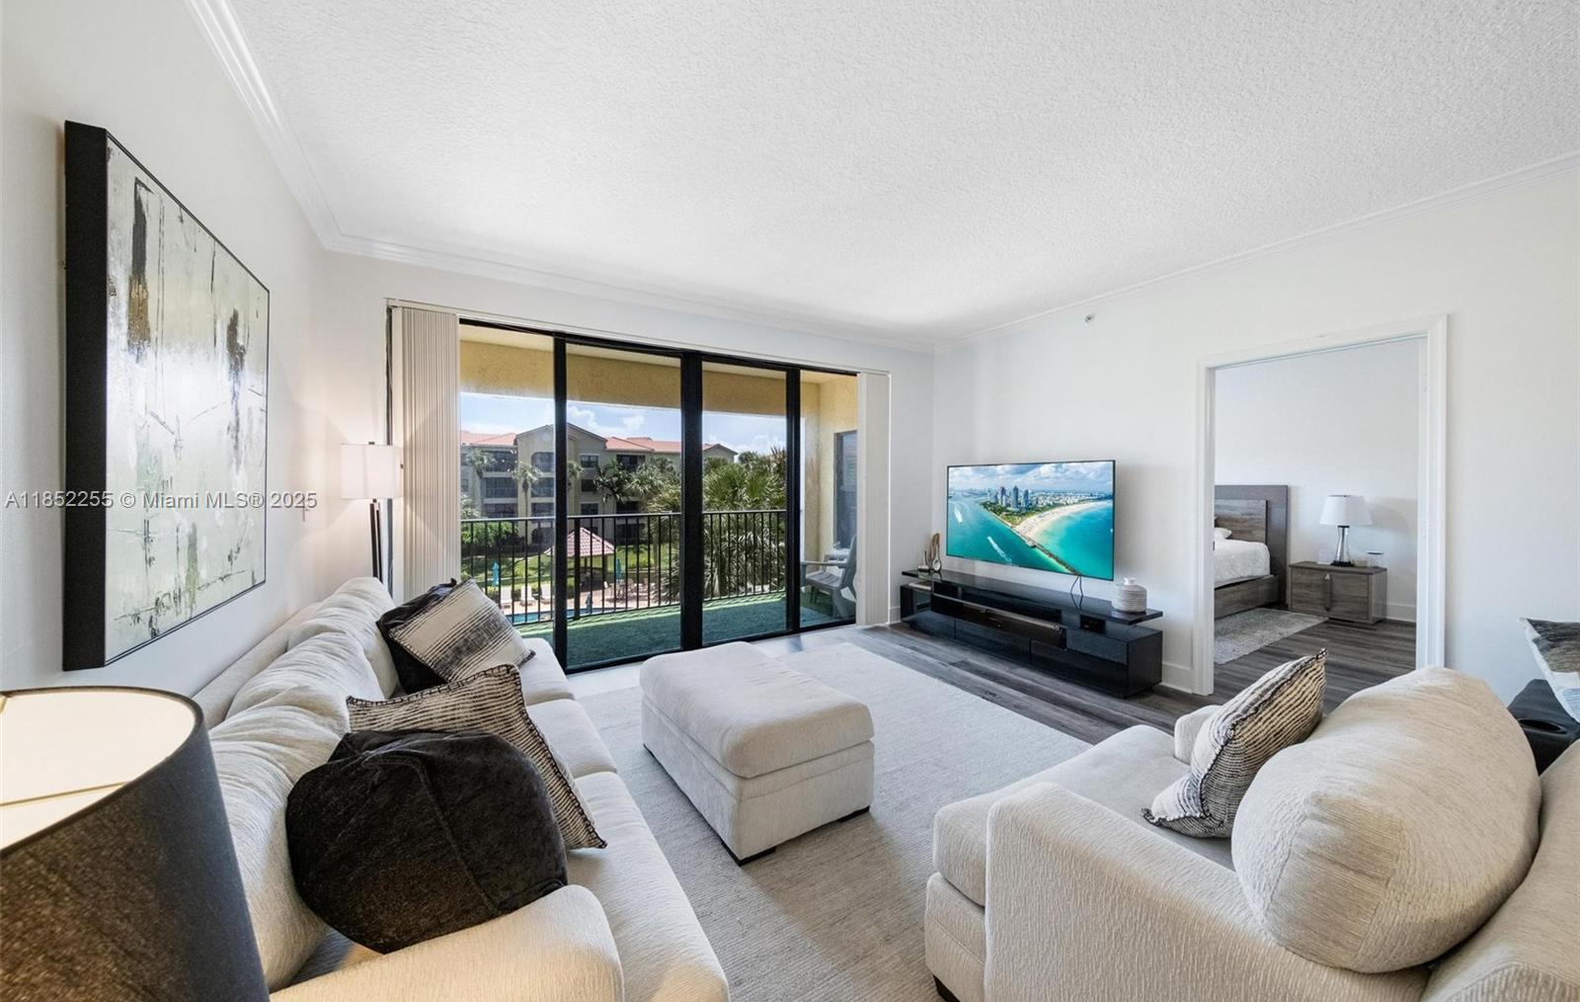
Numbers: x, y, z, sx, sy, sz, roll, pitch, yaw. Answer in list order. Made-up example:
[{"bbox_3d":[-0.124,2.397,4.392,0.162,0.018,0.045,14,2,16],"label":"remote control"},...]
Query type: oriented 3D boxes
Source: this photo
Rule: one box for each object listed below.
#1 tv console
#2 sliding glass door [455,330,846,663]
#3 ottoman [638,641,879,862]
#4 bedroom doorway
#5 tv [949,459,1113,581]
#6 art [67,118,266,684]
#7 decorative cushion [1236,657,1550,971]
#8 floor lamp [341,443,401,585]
[{"bbox_3d":[1.714,0.943,4.141,0.460,0.470,1.980,-1,2,-31],"label":"tv console"},{"bbox_3d":[-0.745,-0.005,4.196,3.300,2.360,0.130,-1,2,-31],"label":"sliding glass door"},{"bbox_3d":[-0.198,1.010,2.418,0.650,0.470,1.070,-1,2,-31],"label":"ottoman"},{"bbox_3d":[2.855,0.176,2.905,0.140,2.100,0.980,-1,2,-31],"label":"bedroom doorway"},{"bbox_3d":[1.869,0.115,4.270,0.060,0.830,1.480,-1,2,-31],"label":"tv"},{"bbox_3d":[-1.618,-0.216,1.431,0.050,1.040,0.970,-1,2,-31],"label":"art"},{"bbox_3d":[1.180,0.599,1.043,0.740,0.480,0.290,-1,18,-31],"label":"decorative cushion"},{"bbox_3d":[-2.152,0.464,2.706,0.260,1.540,0.260,-1,2,-31],"label":"floor lamp"}]

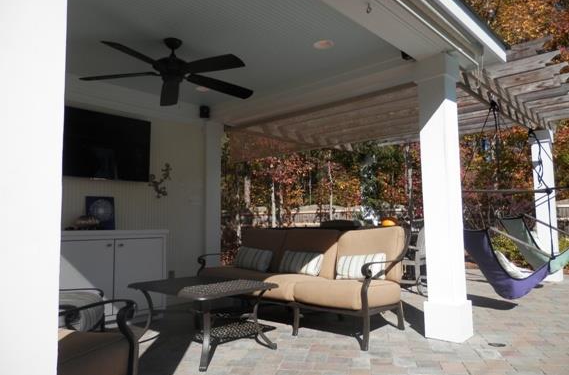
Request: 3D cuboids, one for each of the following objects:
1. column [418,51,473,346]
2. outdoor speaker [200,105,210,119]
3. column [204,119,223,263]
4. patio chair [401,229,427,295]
[{"bbox_3d":[1.372,0.078,3.553,0.298,2.353,0.298,-5,-6,41],"label":"column"},{"bbox_3d":[-1.009,-0.971,5.250,0.121,0.177,0.131,-1,-4,-3],"label":"outdoor speaker"},{"bbox_3d":[-0.956,0.289,5.504,0.253,2.293,0.253,-5,-6,41],"label":"column"},{"bbox_3d":[1.882,0.920,5.697,0.620,0.980,0.650,1,-5,-27],"label":"patio chair"}]

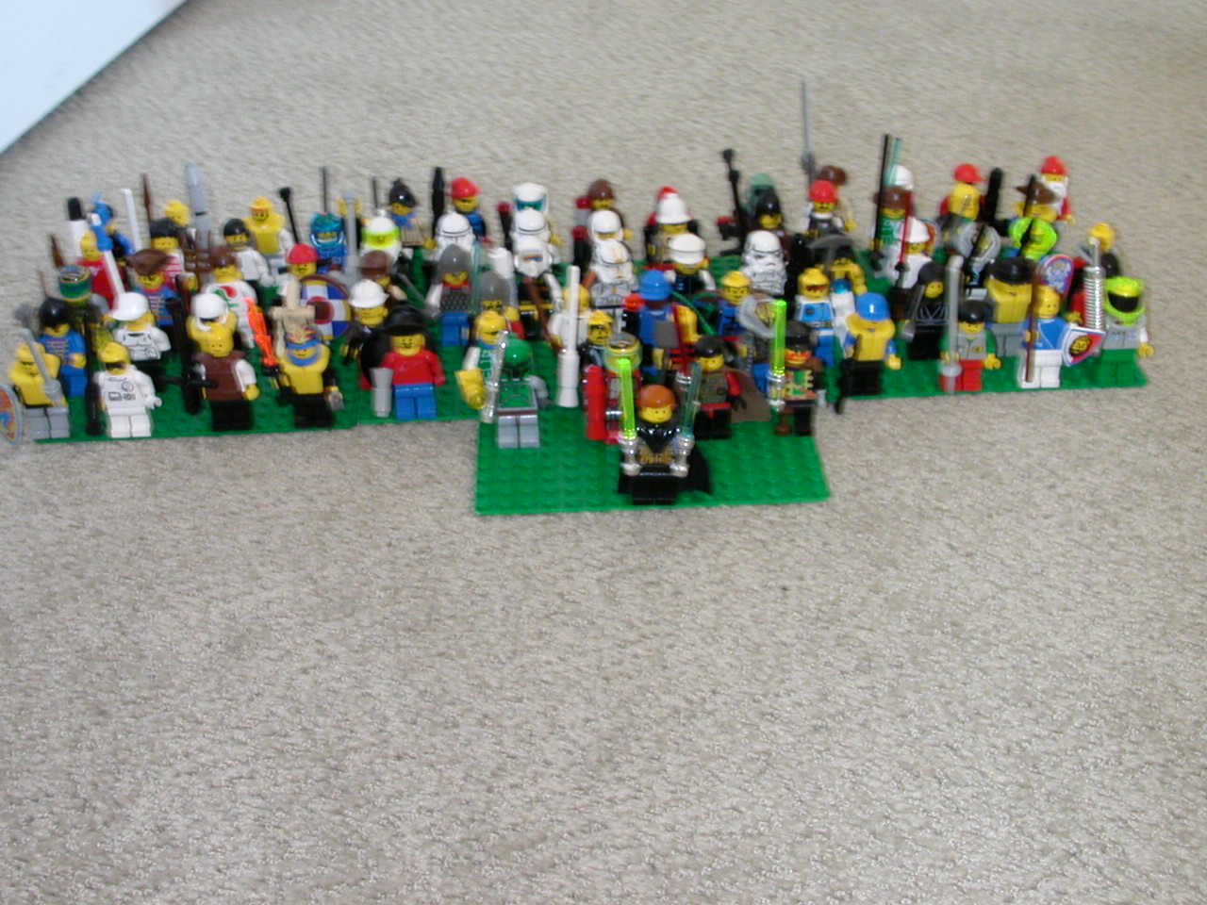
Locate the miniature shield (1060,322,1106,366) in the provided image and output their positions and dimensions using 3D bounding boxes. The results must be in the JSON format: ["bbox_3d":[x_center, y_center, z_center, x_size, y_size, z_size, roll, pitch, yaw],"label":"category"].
[{"bbox_3d":[0.186,-0.043,0.583,0.016,0.018,0.005,11,30,-14],"label":"miniature shield"}]

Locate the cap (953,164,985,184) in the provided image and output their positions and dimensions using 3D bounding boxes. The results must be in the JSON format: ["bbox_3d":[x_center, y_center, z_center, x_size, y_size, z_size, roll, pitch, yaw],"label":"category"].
[{"bbox_3d":[0.167,-0.125,0.680,0.016,0.009,0.013,14,38,23],"label":"cap"}]

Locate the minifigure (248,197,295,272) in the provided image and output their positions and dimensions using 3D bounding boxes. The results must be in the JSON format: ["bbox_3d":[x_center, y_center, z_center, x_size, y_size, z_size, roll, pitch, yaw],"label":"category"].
[{"bbox_3d":[-0.149,-0.092,0.664,0.025,0.042,0.015,-3,36,-1],"label":"minifigure"}]

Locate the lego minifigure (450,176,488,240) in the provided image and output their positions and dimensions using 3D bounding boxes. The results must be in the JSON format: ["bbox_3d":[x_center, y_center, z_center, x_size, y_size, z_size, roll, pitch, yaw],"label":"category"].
[{"bbox_3d":[-0.061,-0.102,0.674,0.025,0.043,0.015,-6,36,-6],"label":"lego minifigure"}]

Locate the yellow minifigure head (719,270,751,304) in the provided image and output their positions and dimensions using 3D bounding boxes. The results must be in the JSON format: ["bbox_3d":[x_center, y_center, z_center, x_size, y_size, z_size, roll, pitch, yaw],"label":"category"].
[{"bbox_3d":[0.052,-0.066,0.596,0.013,0.013,0.014,-6,35,-5],"label":"yellow minifigure head"}]

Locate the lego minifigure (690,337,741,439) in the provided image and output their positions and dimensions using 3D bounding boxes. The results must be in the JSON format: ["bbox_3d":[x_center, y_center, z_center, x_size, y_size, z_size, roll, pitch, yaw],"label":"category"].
[{"bbox_3d":[0.041,-0.023,0.566,0.025,0.042,0.016,-2,33,0],"label":"lego minifigure"}]

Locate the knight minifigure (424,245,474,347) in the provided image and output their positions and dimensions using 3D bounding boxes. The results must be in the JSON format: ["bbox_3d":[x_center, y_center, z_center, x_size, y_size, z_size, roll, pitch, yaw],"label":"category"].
[{"bbox_3d":[-0.062,-0.066,0.635,0.025,0.043,0.016,-2,33,0],"label":"knight minifigure"}]

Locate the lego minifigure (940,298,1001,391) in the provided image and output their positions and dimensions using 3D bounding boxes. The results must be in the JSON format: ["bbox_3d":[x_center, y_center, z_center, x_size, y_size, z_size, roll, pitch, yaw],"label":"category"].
[{"bbox_3d":[0.143,-0.042,0.585,0.025,0.042,0.015,-3,44,-1],"label":"lego minifigure"}]

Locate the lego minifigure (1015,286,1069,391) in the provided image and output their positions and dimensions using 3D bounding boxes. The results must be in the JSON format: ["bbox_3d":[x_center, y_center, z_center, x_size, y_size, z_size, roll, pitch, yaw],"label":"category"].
[{"bbox_3d":[0.172,-0.044,0.588,0.025,0.040,0.015,-4,36,-3],"label":"lego minifigure"}]

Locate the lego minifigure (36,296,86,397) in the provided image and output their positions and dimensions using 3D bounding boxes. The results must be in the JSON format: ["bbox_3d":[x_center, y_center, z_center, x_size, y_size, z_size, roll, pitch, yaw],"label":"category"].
[{"bbox_3d":[-0.223,-0.042,0.613,0.024,0.042,0.015,-2,34,0],"label":"lego minifigure"}]

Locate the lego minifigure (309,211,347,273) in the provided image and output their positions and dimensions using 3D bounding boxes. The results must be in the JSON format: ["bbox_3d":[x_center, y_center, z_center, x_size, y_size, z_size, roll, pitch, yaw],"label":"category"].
[{"bbox_3d":[-0.119,-0.084,0.654,0.024,0.043,0.015,-3,35,-1],"label":"lego minifigure"}]

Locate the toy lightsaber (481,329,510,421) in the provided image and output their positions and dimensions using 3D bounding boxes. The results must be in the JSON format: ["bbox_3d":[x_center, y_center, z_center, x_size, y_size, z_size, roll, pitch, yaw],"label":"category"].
[{"bbox_3d":[-0.040,-0.029,0.560,0.006,0.040,0.006,10,29,-8],"label":"toy lightsaber"}]

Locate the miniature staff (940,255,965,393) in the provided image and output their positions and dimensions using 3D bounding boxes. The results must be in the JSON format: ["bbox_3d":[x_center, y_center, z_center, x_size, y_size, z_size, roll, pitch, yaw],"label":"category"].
[{"bbox_3d":[0.133,-0.048,0.570,0.009,0.062,0.009,-6,36,1],"label":"miniature staff"}]

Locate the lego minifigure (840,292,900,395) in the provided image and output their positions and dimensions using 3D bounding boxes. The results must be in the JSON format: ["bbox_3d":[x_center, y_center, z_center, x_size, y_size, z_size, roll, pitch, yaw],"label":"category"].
[{"bbox_3d":[0.102,-0.042,0.585,0.025,0.043,0.015,-3,36,-1],"label":"lego minifigure"}]

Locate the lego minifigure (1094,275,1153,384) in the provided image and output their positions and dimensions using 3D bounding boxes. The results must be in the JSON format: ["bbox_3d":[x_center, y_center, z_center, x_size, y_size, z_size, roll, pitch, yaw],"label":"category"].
[{"bbox_3d":[0.206,-0.047,0.592,0.025,0.042,0.016,-2,33,0],"label":"lego minifigure"}]

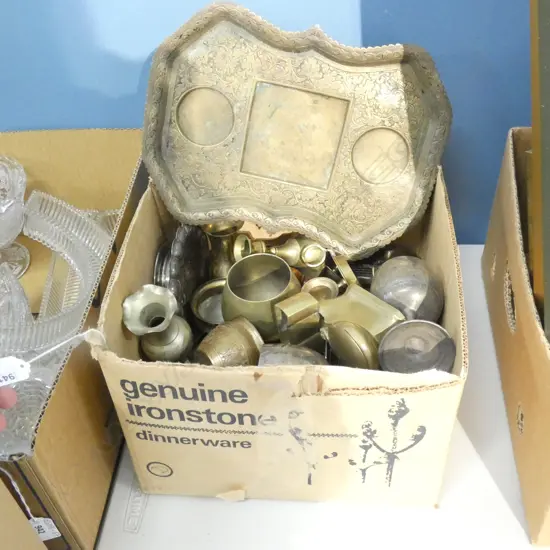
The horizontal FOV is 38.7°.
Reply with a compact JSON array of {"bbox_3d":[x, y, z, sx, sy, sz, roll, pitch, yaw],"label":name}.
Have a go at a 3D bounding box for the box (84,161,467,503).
[{"bbox_3d":[0.019,0.071,0.923,0.348,0.257,0.284,1,46,5],"label":"box"}]

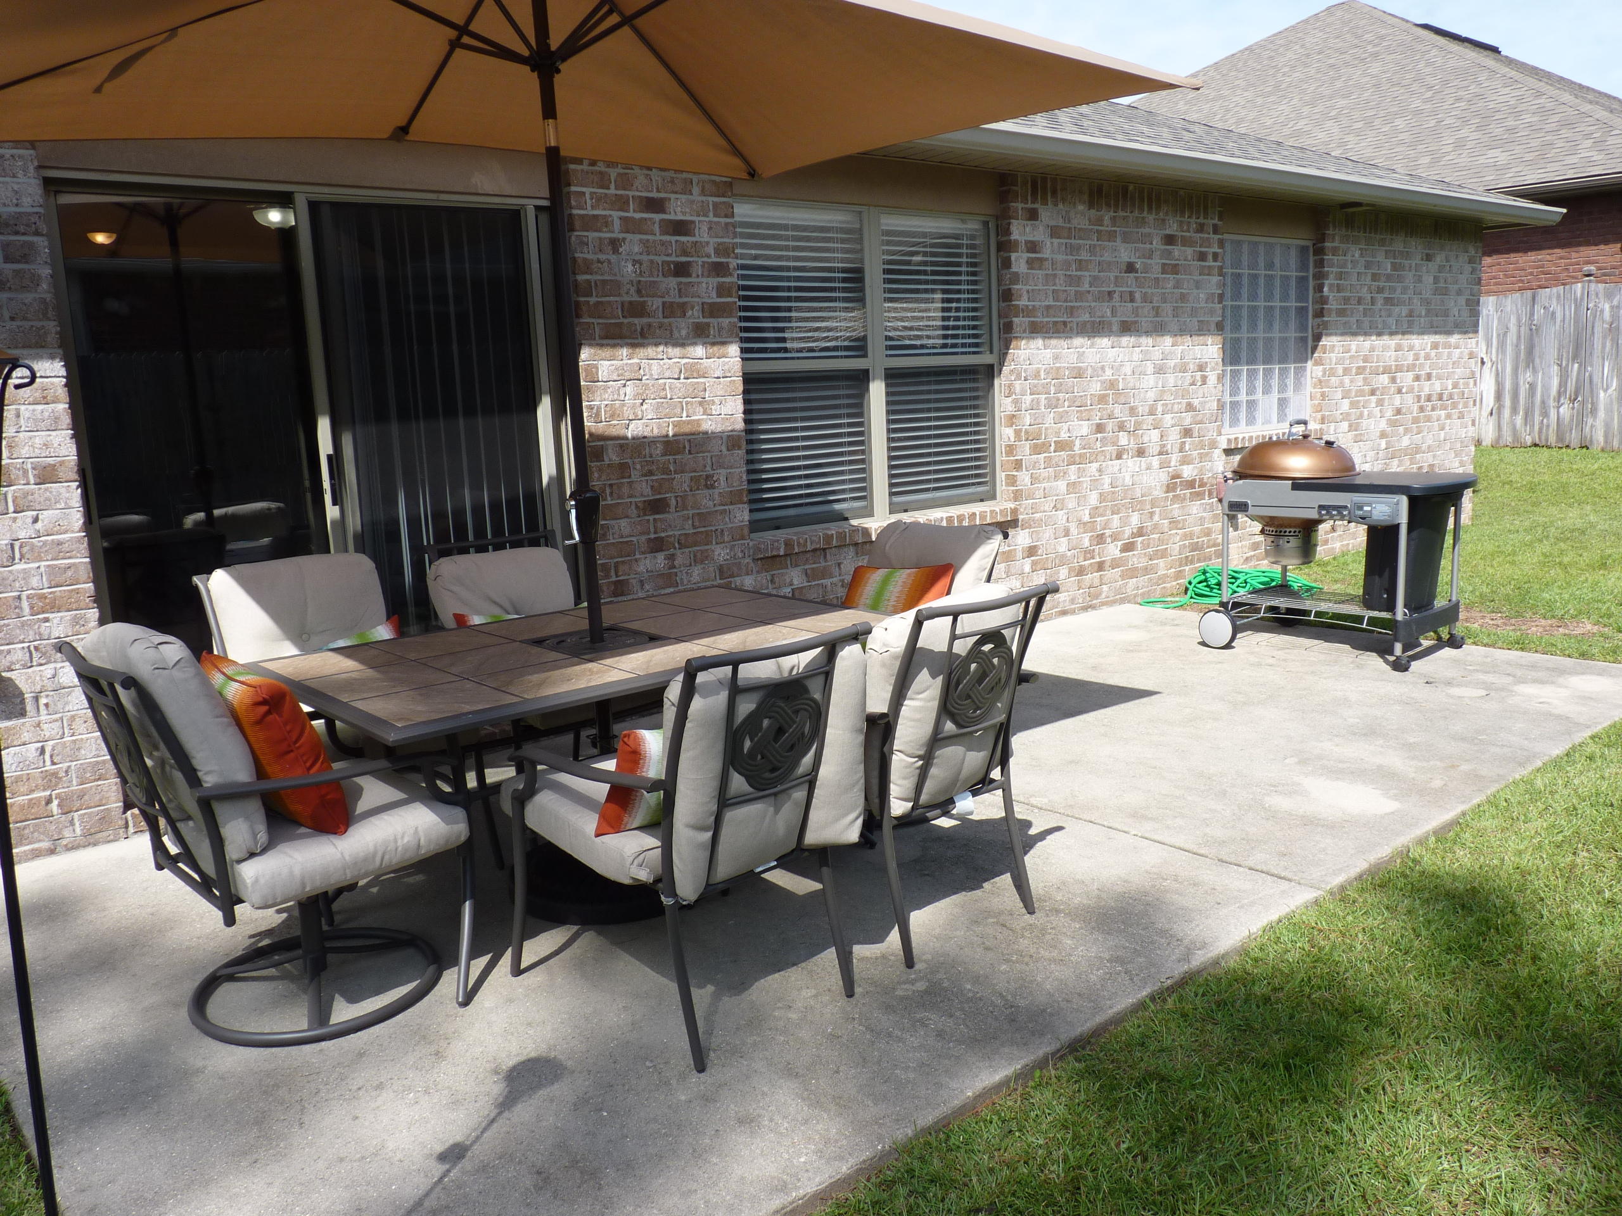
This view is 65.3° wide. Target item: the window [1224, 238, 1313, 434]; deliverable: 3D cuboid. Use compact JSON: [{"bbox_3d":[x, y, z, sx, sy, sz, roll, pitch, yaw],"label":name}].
[{"bbox_3d":[3.024,-1.844,8.566,1.290,1.262,0.100,-11,13,-39],"label":"window"}]

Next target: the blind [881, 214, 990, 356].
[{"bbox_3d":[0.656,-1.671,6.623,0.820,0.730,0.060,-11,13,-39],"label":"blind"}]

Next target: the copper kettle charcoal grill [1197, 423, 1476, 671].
[{"bbox_3d":[2.547,-0.339,6.003,0.750,1.095,1.150,-11,13,-39],"label":"copper kettle charcoal grill"}]

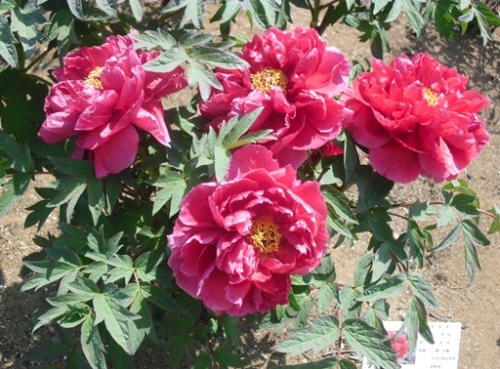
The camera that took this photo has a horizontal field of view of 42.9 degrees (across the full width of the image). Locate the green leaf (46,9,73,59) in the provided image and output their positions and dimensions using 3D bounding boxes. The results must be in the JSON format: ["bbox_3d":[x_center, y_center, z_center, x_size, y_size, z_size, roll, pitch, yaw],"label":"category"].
[{"bbox_3d":[-0.285,-0.224,0.950,0.037,0.070,0.020,0,8,0],"label":"green leaf"}]

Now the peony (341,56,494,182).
[{"bbox_3d":[0.216,-0.085,0.820,0.178,0.110,0.150,0,60,0],"label":"peony"}]

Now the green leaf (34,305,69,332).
[{"bbox_3d":[-0.244,0.166,0.780,0.052,0.010,0.026,-32,53,-19],"label":"green leaf"}]

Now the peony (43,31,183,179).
[{"bbox_3d":[-0.169,-0.097,0.780,0.170,0.130,0.170,-15,38,14],"label":"peony"}]

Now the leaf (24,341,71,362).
[{"bbox_3d":[-0.280,0.231,0.880,0.074,0.015,0.022,-20,53,12],"label":"leaf"}]

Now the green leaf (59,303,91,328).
[{"bbox_3d":[-0.215,0.161,0.780,0.046,0.020,0.021,-18,59,15],"label":"green leaf"}]

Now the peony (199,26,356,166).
[{"bbox_3d":[0.031,-0.105,0.770,0.180,0.115,0.180,-1,52,1],"label":"peony"}]

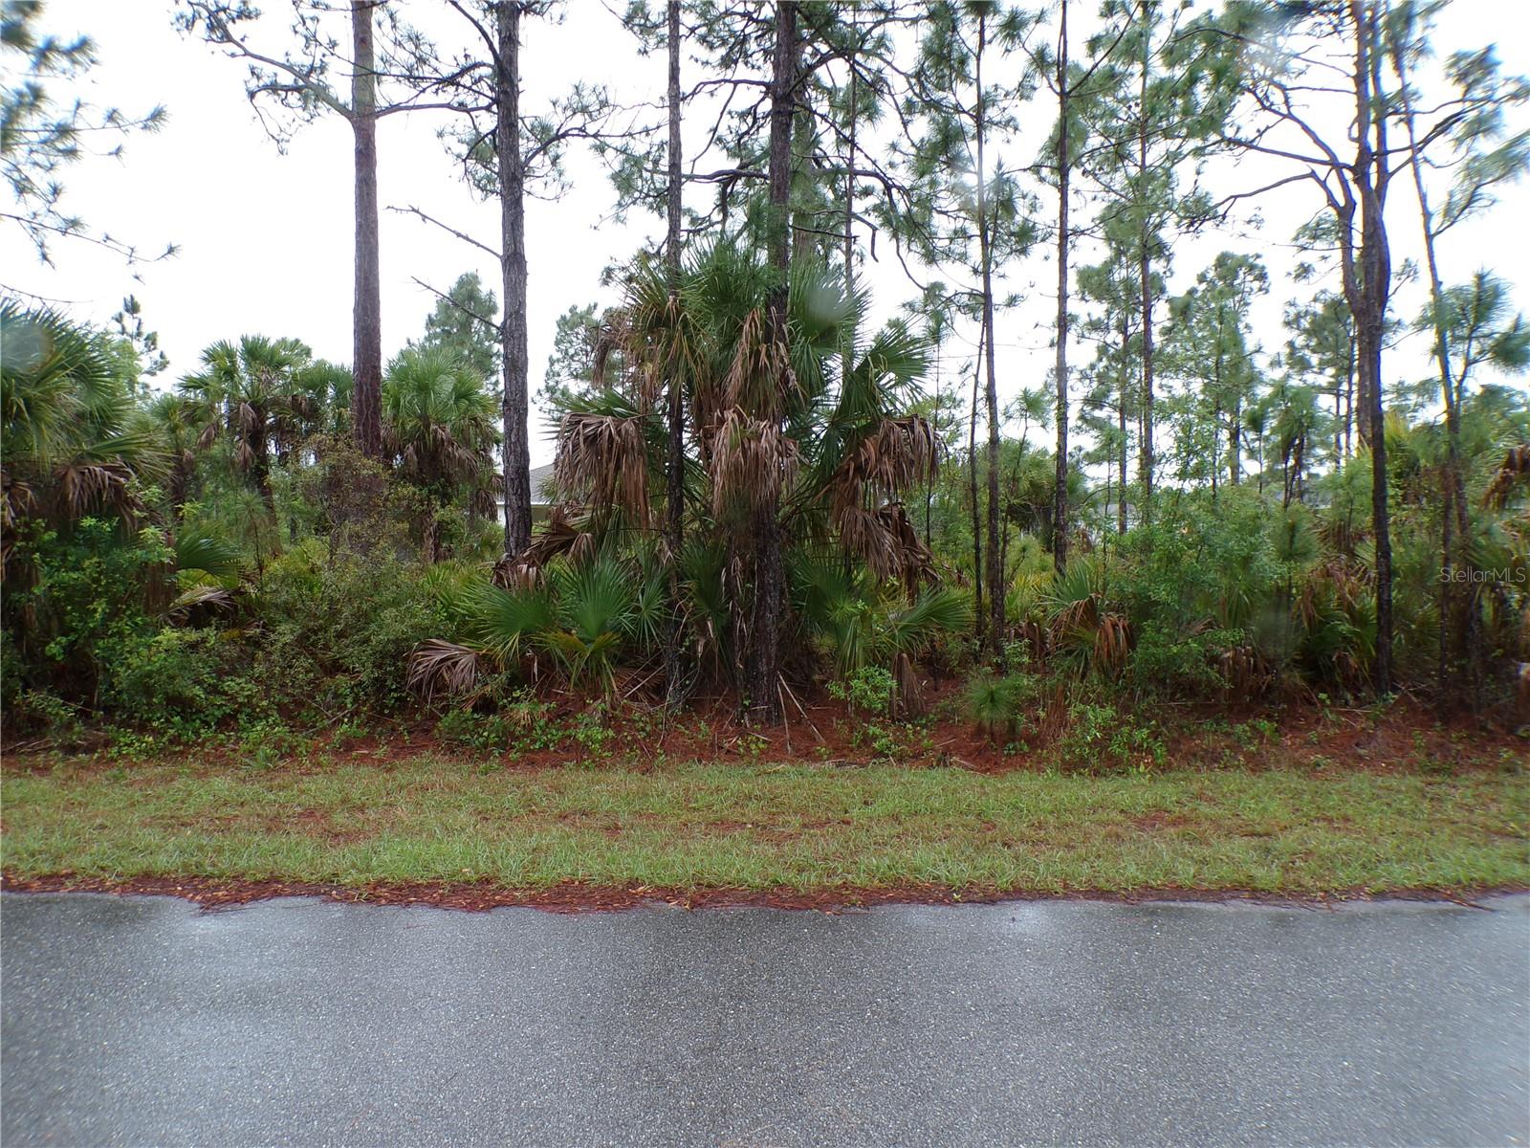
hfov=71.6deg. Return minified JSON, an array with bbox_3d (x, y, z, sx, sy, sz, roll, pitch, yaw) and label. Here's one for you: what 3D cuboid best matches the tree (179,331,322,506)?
[{"bbox_3d":[-11.182,-2.941,23.000,3.000,5.800,3.000,0,1,0],"label":"tree"}]

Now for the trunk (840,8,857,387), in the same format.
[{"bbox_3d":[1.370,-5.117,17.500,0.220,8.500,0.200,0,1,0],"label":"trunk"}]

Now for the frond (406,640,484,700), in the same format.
[{"bbox_3d":[-3.069,0.914,10.200,0.760,0.600,0.600,0,1,0],"label":"frond"}]

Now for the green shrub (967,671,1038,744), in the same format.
[{"bbox_3d":[2.013,1.131,9.000,0.600,0.640,0.580,0,1,0],"label":"green shrub"}]

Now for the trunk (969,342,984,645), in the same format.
[{"bbox_3d":[3.051,-1.164,15.300,0.180,4.500,0.150,1,1,0],"label":"trunk"}]

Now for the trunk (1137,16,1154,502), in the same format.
[{"bbox_3d":[7.895,-5.565,22.000,0.280,11.800,0.260,0,1,0],"label":"trunk"}]

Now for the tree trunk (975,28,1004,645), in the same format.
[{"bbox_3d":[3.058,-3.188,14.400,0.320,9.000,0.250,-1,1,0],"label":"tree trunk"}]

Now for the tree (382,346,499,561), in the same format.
[{"bbox_3d":[-6.412,-1.881,21.000,2.400,5.300,2.400,0,1,0],"label":"tree"}]

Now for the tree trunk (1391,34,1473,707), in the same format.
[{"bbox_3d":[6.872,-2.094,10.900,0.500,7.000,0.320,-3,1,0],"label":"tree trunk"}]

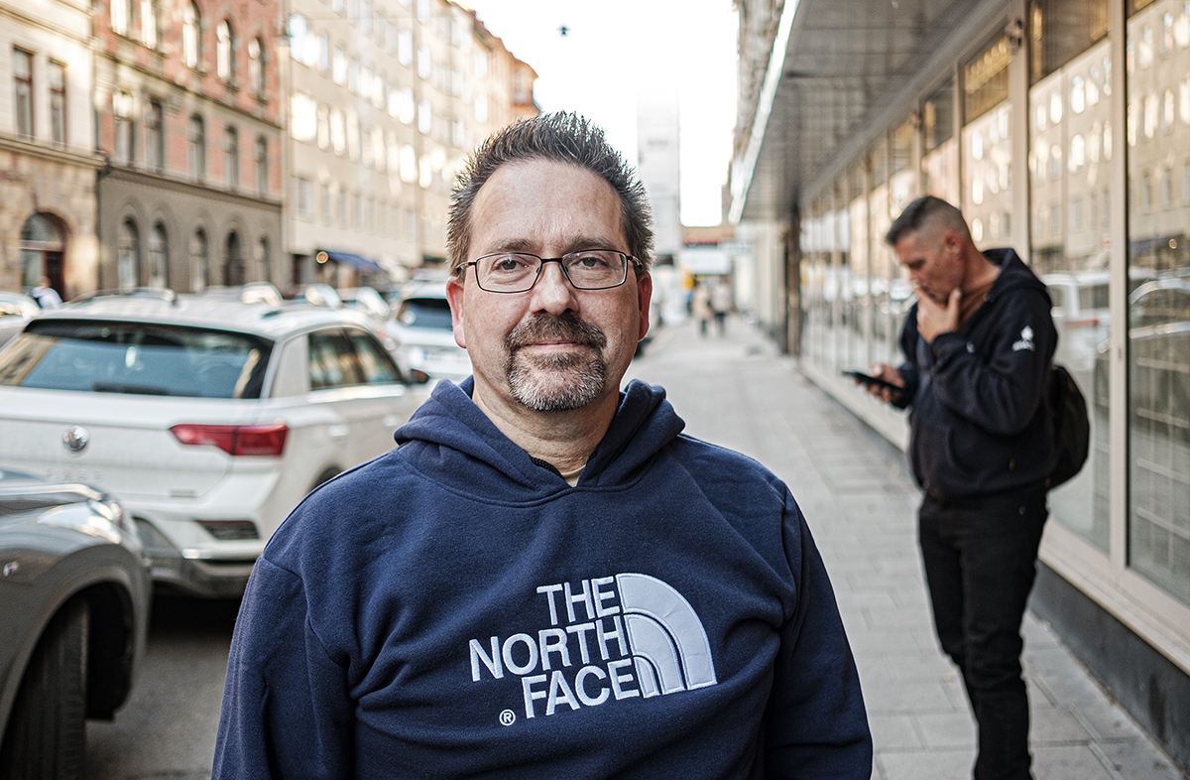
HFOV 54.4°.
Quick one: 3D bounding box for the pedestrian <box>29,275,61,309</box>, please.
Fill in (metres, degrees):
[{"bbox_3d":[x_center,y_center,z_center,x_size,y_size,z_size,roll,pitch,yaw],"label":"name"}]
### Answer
[{"bbox_3d":[-9.500,-1.100,20.100,0.500,1.700,0.500,-2,4,-11],"label":"pedestrian"}]

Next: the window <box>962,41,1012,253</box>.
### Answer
[{"bbox_3d":[2.150,-0.700,6.350,0.120,2.500,1.180,0,4,5],"label":"window"}]

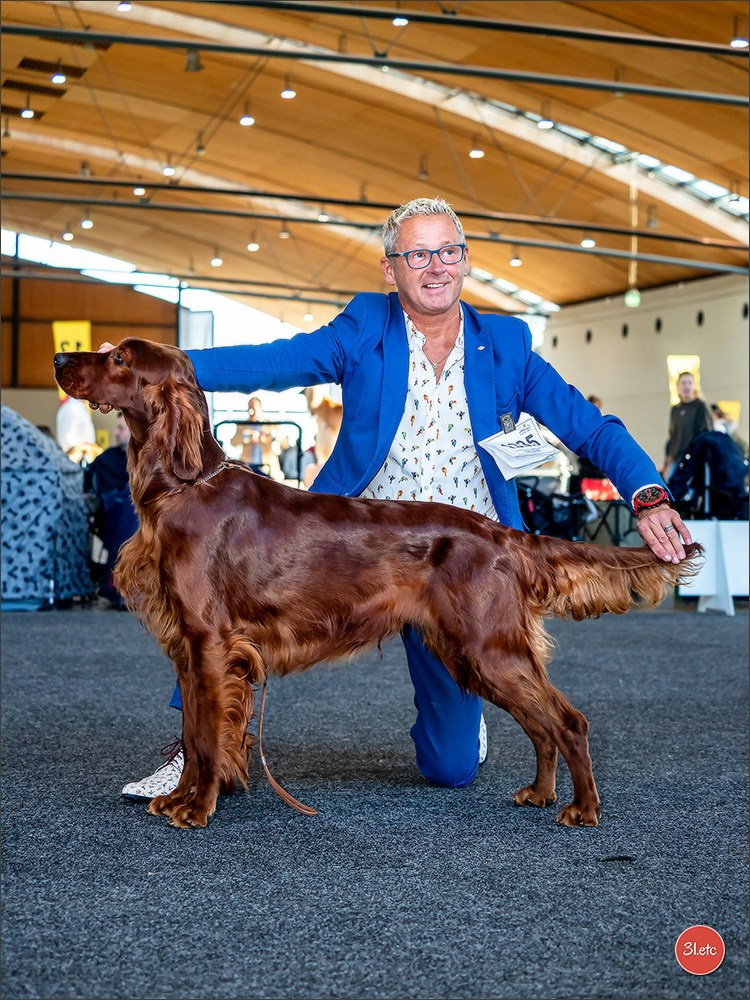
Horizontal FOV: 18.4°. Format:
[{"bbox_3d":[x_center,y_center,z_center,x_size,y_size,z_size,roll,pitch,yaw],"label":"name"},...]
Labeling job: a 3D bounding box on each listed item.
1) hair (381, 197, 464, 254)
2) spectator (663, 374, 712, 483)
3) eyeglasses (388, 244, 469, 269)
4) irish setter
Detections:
[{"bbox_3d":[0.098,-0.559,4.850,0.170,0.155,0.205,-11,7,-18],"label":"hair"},{"bbox_3d":[2.772,-0.253,20.500,0.500,1.730,0.340,0,0,23],"label":"spectator"},{"bbox_3d":[0.099,-0.503,4.804,0.142,0.045,0.145,-11,7,-18],"label":"eyeglasses"},{"bbox_3d":[0.005,0.153,4.380,1.220,0.905,0.280,0,0,-5],"label":"irish setter"}]

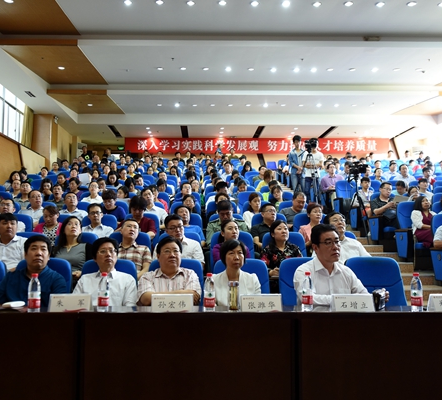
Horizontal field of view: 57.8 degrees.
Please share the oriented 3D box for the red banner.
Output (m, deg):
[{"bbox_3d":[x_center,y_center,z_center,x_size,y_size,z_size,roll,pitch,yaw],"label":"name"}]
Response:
[{"bbox_3d":[1.475,-2.162,16.162,10.550,0.640,0.040,0,-4,0],"label":"red banner"}]

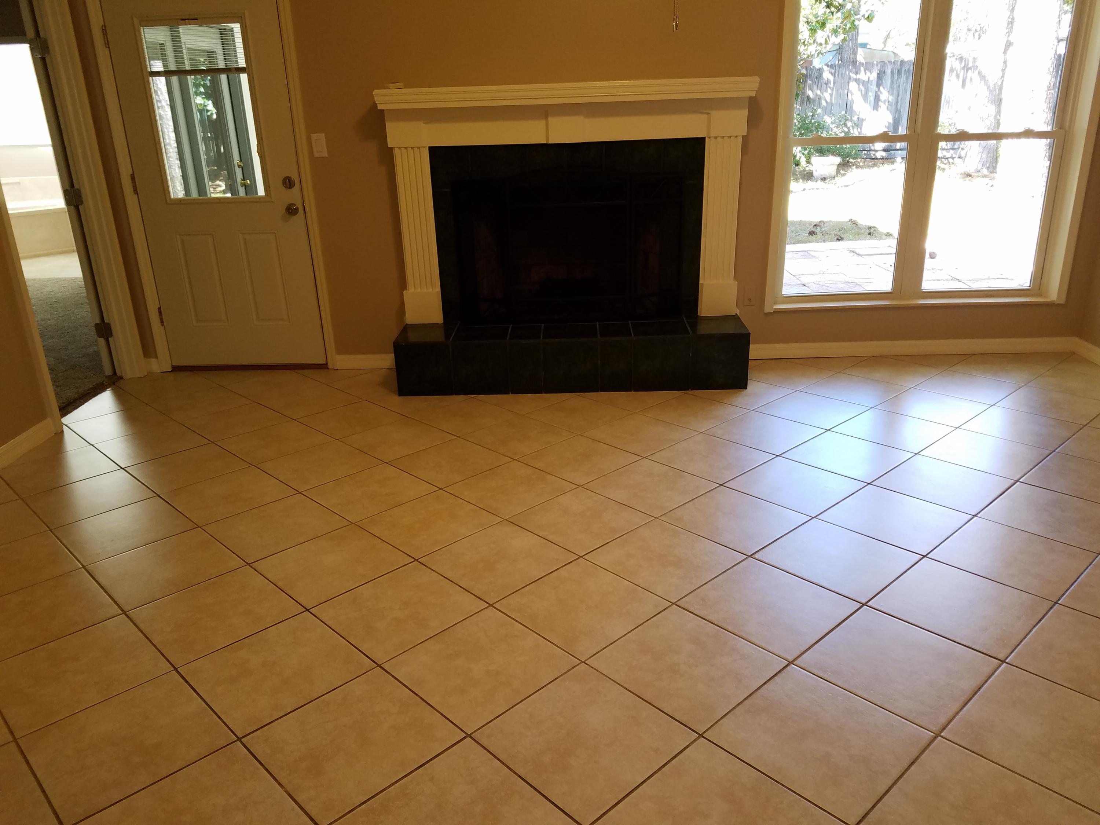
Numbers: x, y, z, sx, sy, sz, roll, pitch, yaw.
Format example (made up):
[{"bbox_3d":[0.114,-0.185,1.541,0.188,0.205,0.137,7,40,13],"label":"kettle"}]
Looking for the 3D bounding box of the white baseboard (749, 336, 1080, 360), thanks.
[{"bbox_3d":[2.143,-0.391,5.037,2.081,0.094,0.014,-1,20,2],"label":"white baseboard"}]

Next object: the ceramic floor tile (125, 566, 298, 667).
[{"bbox_3d":[-1.051,0.631,2.602,0.396,0.010,0.396,-19,26,-40],"label":"ceramic floor tile"}]

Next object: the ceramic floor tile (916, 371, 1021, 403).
[{"bbox_3d":[2.173,-0.127,4.295,0.396,0.010,0.396,-19,26,-39],"label":"ceramic floor tile"}]

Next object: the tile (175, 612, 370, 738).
[{"bbox_3d":[-0.752,0.709,2.291,0.397,0.010,0.397,-19,26,-40],"label":"tile"}]

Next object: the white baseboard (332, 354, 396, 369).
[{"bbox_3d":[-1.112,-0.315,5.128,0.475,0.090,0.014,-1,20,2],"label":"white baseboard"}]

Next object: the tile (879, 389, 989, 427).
[{"bbox_3d":[1.877,-0.021,4.054,0.397,0.010,0.397,-19,26,-40],"label":"tile"}]

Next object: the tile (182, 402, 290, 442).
[{"bbox_3d":[-1.568,0.043,4.119,0.397,0.010,0.397,-20,26,-40],"label":"tile"}]

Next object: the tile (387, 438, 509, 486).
[{"bbox_3d":[-0.463,0.227,3.722,0.404,0.010,0.404,-20,26,-40],"label":"tile"}]

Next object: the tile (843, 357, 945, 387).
[{"bbox_3d":[1.897,-0.217,4.571,0.396,0.010,0.396,-19,26,-39],"label":"tile"}]

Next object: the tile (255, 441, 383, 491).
[{"bbox_3d":[-1.002,0.226,3.554,0.397,0.010,0.397,-20,26,-40],"label":"tile"}]

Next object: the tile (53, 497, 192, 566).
[{"bbox_3d":[-1.626,0.449,3.163,0.396,0.010,0.396,-19,26,-40],"label":"tile"}]

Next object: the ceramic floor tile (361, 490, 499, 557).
[{"bbox_3d":[-0.474,0.429,3.165,0.401,0.010,0.401,-20,26,-40],"label":"ceramic floor tile"}]

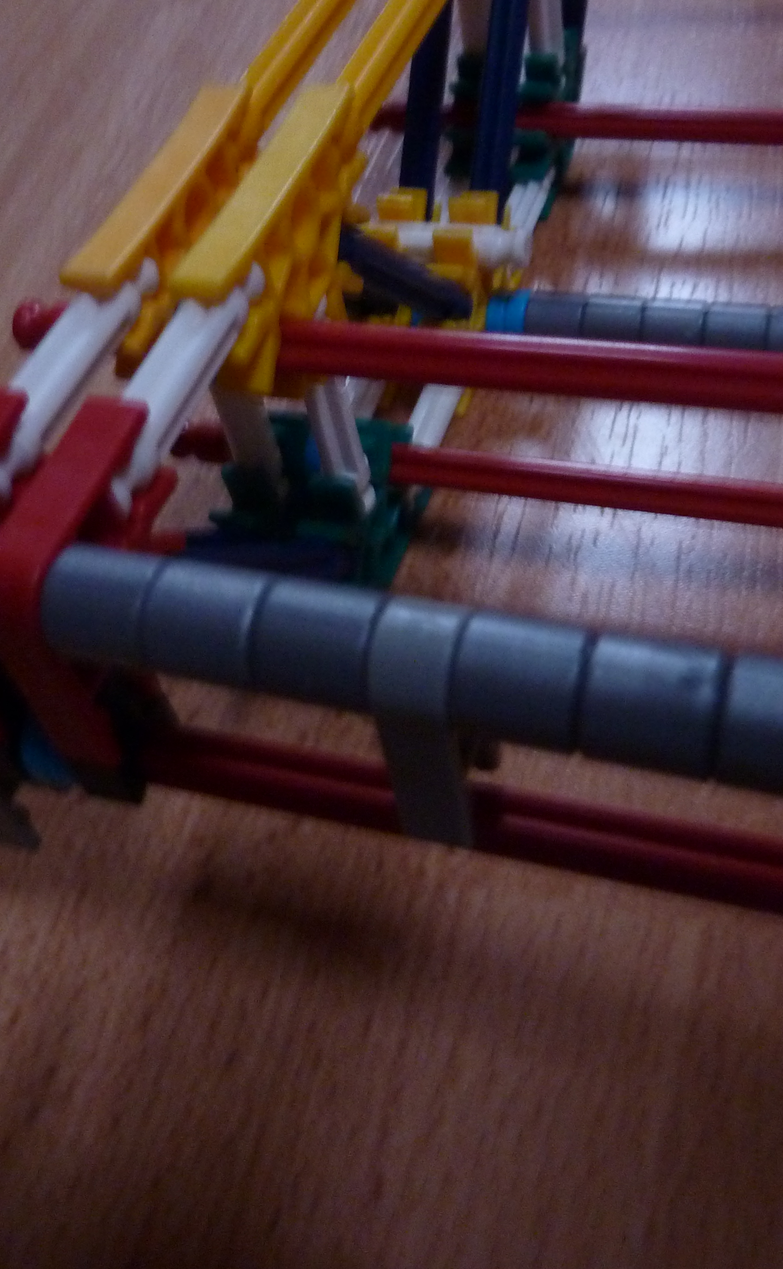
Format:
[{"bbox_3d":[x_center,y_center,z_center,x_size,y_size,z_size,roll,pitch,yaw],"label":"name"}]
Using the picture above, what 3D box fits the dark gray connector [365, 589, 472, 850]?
[{"bbox_3d":[0.003,0.006,0.091,0.006,0.022,0.008,10,54,20],"label":"dark gray connector"}]

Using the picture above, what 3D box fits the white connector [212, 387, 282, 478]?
[{"bbox_3d":[-0.019,-0.029,0.151,0.006,0.033,0.006,9,54,18],"label":"white connector"}]

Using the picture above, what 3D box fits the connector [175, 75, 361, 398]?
[{"bbox_3d":[-0.011,-0.040,0.132,0.006,0.022,0.036,9,54,18],"label":"connector"}]

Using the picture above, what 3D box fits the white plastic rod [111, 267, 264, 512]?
[{"bbox_3d":[-0.020,-0.024,0.112,0.006,0.006,0.033,9,54,18],"label":"white plastic rod"}]

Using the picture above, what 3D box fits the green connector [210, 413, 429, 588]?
[{"bbox_3d":[-0.010,-0.017,0.165,0.018,0.022,0.033,9,54,18],"label":"green connector"}]

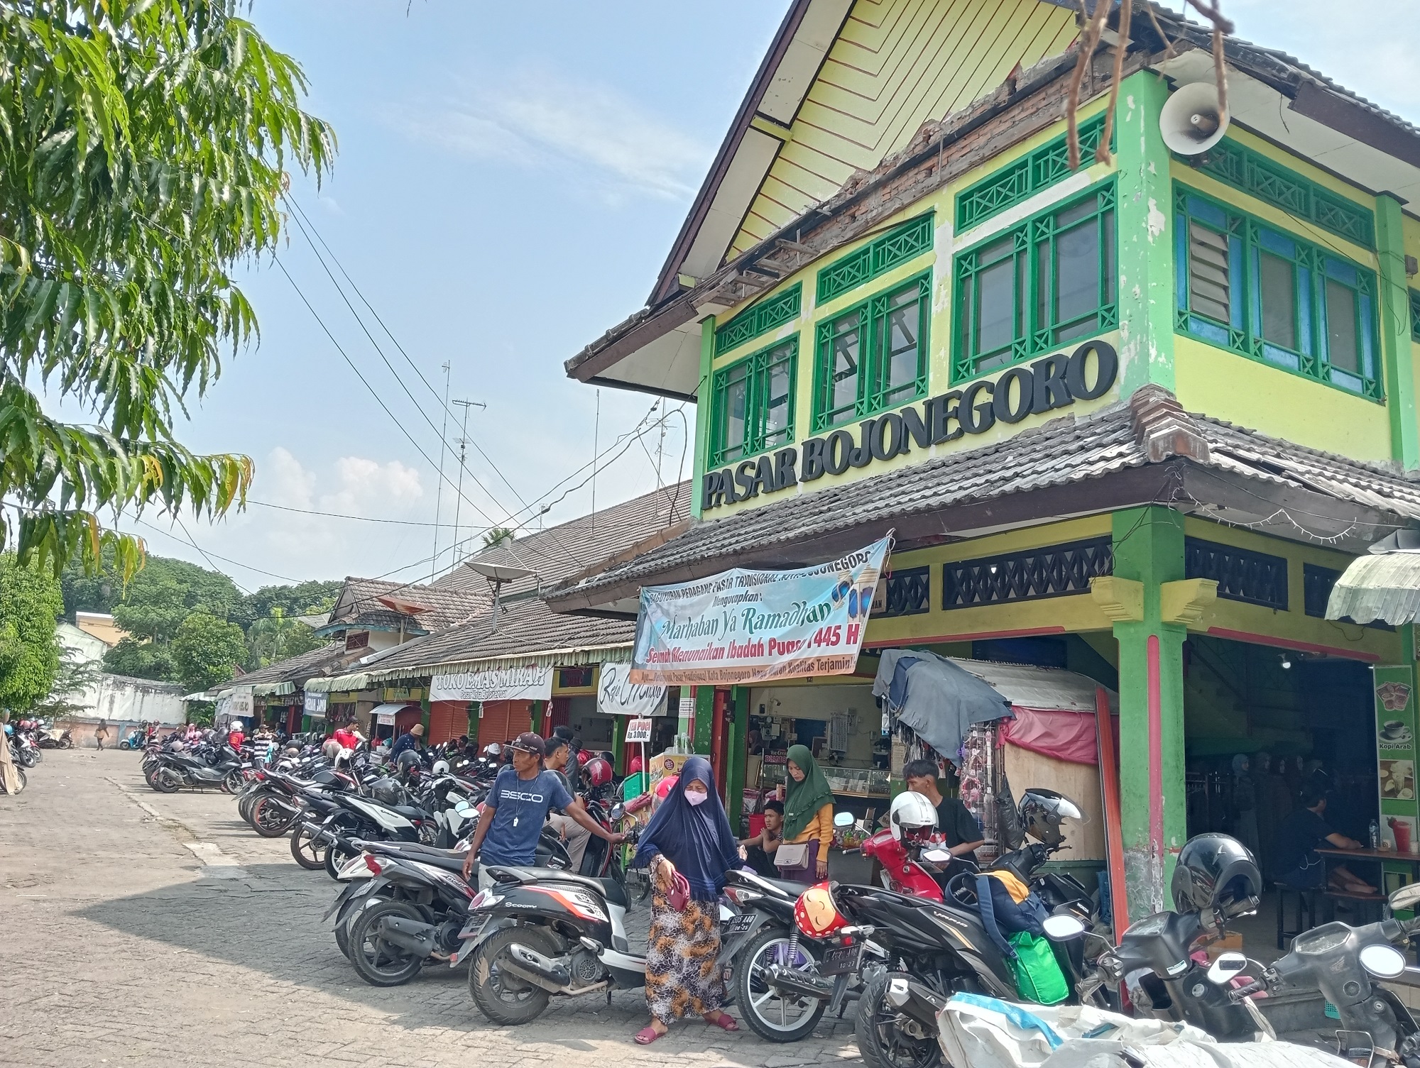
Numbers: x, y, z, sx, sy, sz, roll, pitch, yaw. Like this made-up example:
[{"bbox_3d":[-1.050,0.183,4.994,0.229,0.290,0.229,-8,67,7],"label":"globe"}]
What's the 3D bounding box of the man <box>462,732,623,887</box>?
[{"bbox_3d":[-0.999,1.987,6.953,0.850,1.570,0.420,2,-11,6],"label":"man"}]

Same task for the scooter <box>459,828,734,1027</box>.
[{"bbox_3d":[-0.548,2.200,6.558,1.860,1.060,0.680,11,-13,-33],"label":"scooter"}]

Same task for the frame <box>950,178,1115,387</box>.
[{"bbox_3d":[2.649,-2.048,9.571,0.100,1.271,1.866,10,-13,-29],"label":"frame"}]

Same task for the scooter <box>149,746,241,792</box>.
[{"bbox_3d":[-10.810,5.041,24.690,1.920,1.090,0.720,10,-13,-29],"label":"scooter"}]

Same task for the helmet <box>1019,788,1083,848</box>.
[{"bbox_3d":[1.845,1.538,6.200,0.350,0.290,0.250,4,-11,-2],"label":"helmet"}]

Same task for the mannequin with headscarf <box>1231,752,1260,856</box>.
[{"bbox_3d":[6.886,3.677,14.836,0.430,1.660,0.350,10,-13,-34],"label":"mannequin with headscarf"}]

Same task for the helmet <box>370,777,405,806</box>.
[{"bbox_3d":[-3.223,2.580,11.500,0.330,0.270,0.260,1,-11,11],"label":"helmet"}]

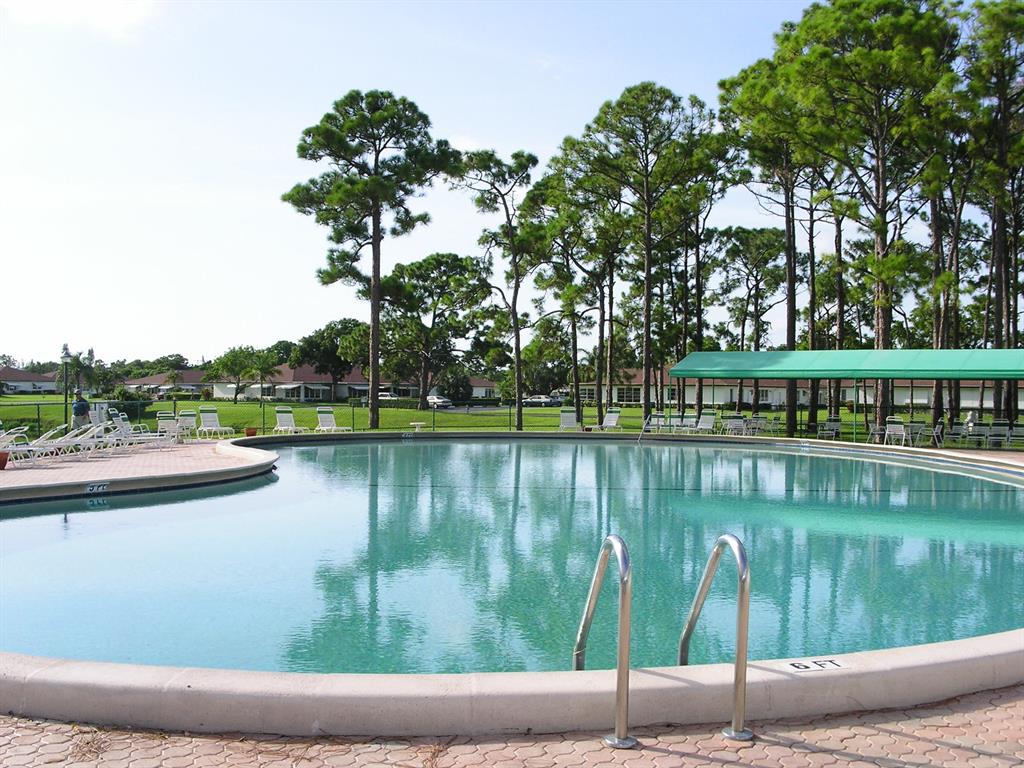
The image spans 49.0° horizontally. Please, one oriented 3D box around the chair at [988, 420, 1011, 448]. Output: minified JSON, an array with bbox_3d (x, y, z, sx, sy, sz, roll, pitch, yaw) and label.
[{"bbox_3d":[14.025,1.430,32.403,0.600,0.830,0.660,0,0,33],"label":"chair"}]

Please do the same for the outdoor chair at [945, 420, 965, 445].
[{"bbox_3d":[13.102,1.429,33.203,0.600,0.830,0.660,0,0,38],"label":"outdoor chair"}]

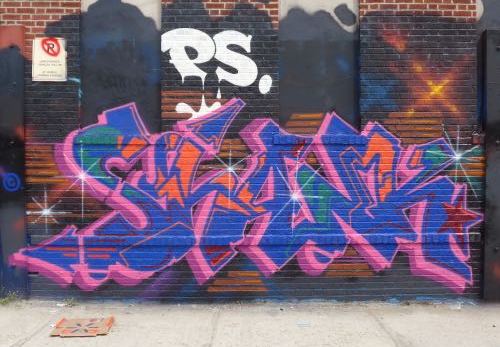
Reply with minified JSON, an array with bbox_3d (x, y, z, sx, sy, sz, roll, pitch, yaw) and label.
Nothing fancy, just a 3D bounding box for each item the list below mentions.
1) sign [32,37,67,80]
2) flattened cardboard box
[{"bbox_3d":[-2.087,-1.187,5.880,0.360,0.456,0.020,0,1,-1],"label":"sign"},{"bbox_3d":[-1.510,1.385,5.140,0.490,0.040,0.580,0,1,-6],"label":"flattened cardboard box"}]

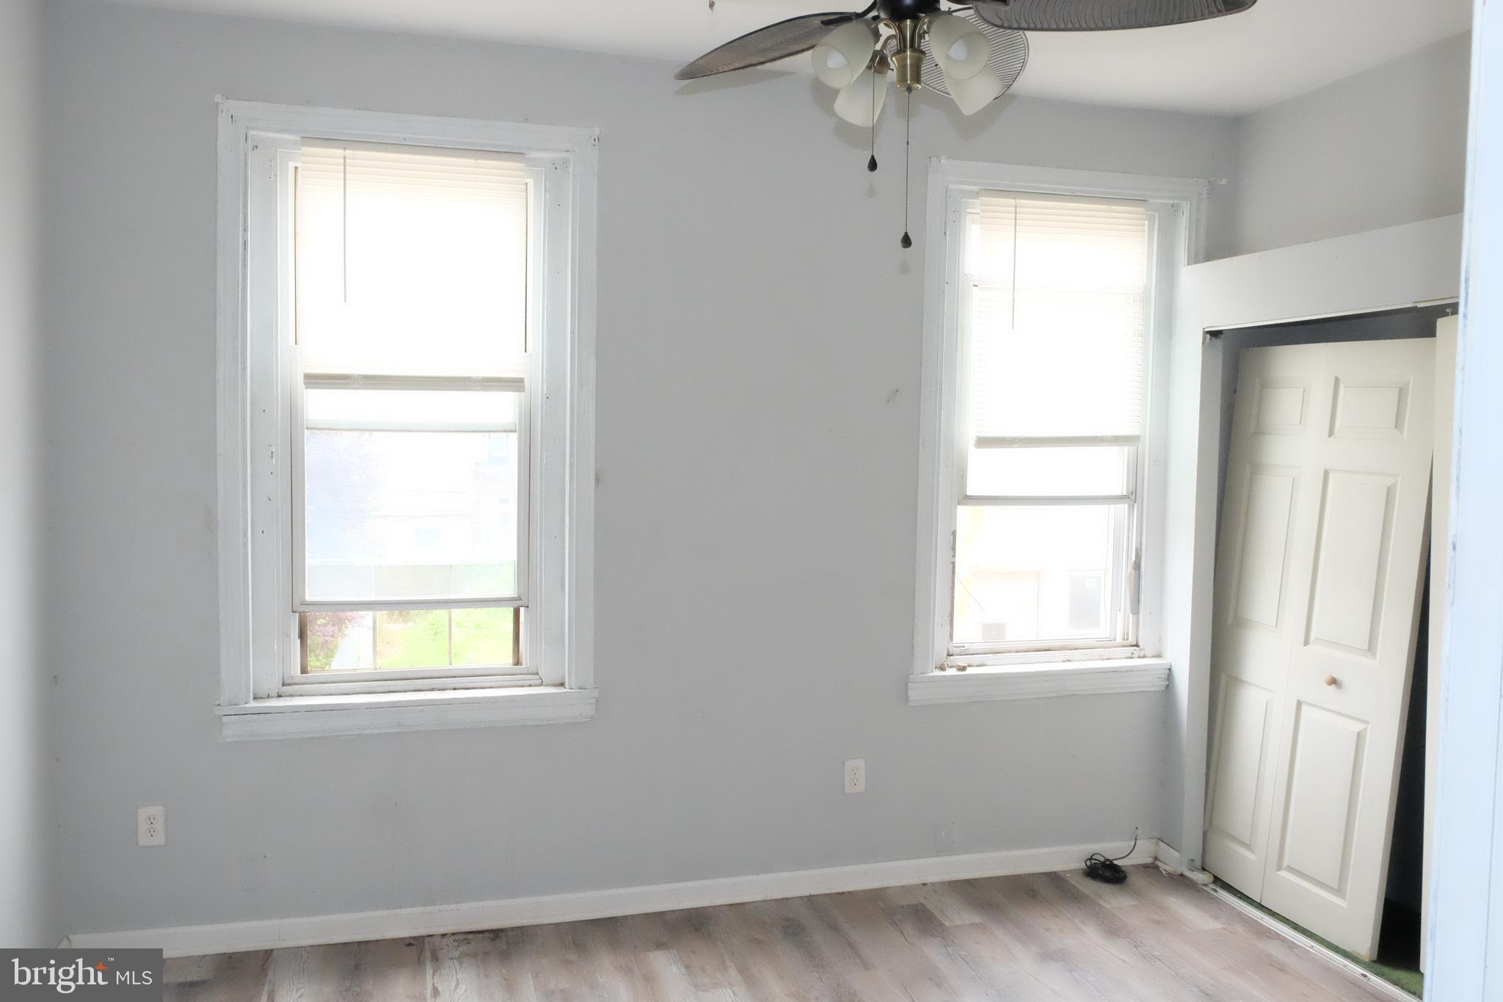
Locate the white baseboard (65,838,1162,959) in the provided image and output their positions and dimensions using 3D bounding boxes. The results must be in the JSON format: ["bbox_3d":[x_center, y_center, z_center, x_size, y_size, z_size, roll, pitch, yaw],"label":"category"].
[{"bbox_3d":[-0.242,1.370,3.902,3.798,0.097,0.018,0,4,-15],"label":"white baseboard"}]

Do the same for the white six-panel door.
[{"bbox_3d":[1.927,0.447,3.954,0.061,1.989,0.872,4,4,-19],"label":"white six-panel door"}]

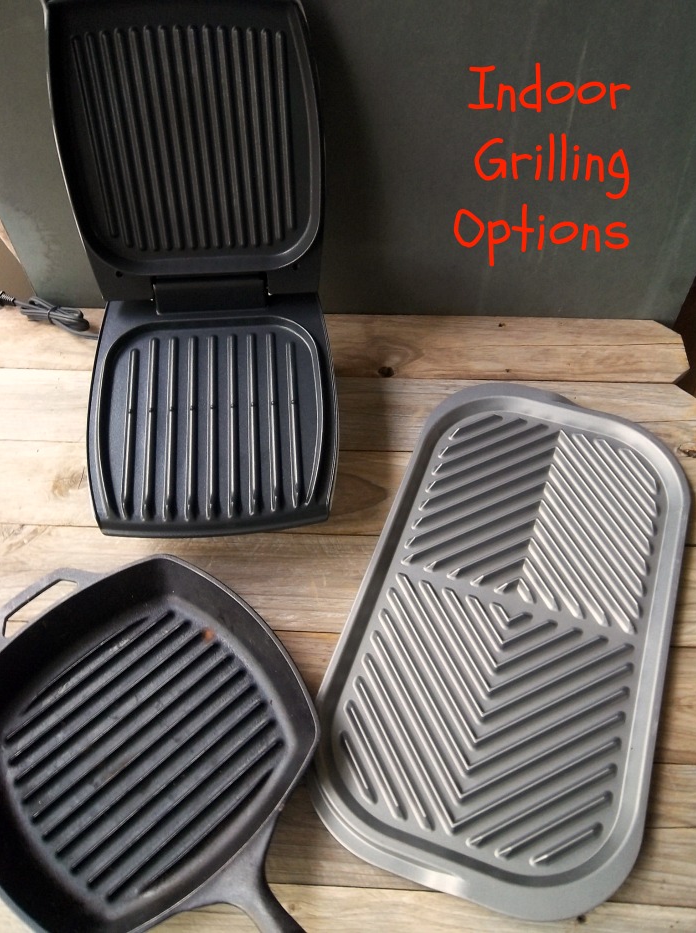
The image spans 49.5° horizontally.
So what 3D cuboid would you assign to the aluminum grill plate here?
[{"bbox_3d":[0.148,0.120,0.675,0.267,0.020,0.484,16,58,13],"label":"aluminum grill plate"}]

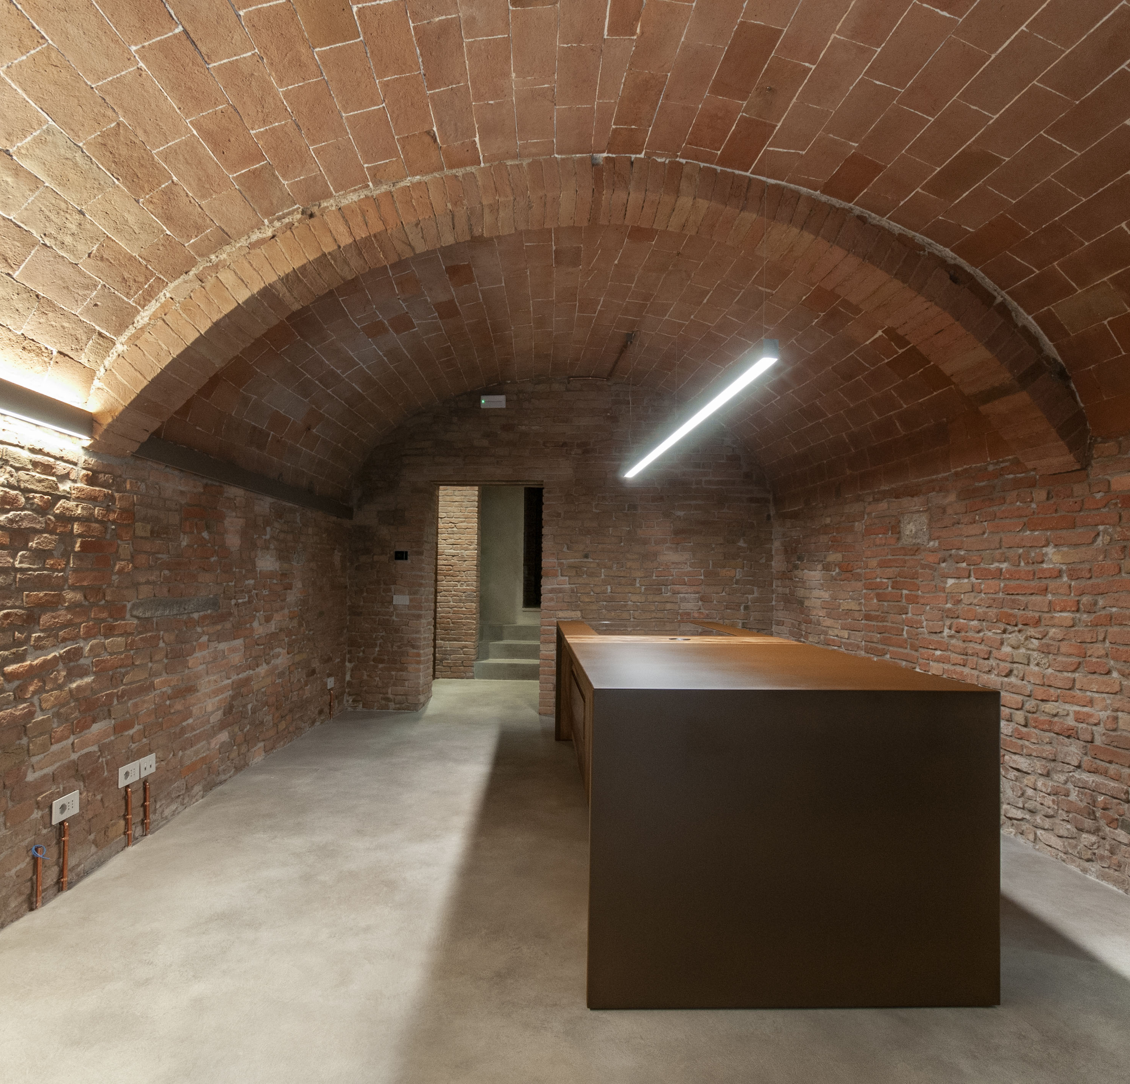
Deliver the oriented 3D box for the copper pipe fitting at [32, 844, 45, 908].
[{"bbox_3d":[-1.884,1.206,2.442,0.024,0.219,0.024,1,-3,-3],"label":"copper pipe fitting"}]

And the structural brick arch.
[{"bbox_3d":[0.168,-0.966,2.958,4.120,1.285,0.300,1,-3,-3],"label":"structural brick arch"}]

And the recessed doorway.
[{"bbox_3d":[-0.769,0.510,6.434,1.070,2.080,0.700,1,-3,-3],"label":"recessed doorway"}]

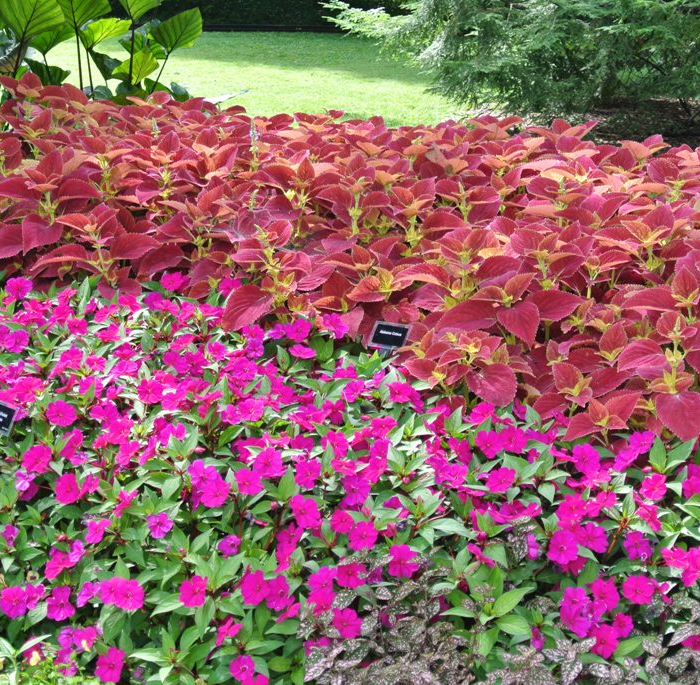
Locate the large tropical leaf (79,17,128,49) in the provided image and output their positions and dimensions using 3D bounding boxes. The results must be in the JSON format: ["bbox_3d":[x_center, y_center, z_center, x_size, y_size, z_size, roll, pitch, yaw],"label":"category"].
[{"bbox_3d":[-0.852,-1.071,6.000,0.170,0.115,0.120,-2,15,-8],"label":"large tropical leaf"}]

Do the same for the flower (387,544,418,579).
[{"bbox_3d":[0.089,0.372,2.950,0.056,0.058,0.020,2,-15,5],"label":"flower"}]

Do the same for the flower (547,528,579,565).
[{"bbox_3d":[0.422,0.405,3.450,0.062,0.070,0.026,4,-12,16],"label":"flower"}]

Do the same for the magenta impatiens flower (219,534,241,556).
[{"bbox_3d":[-0.212,0.356,3.050,0.041,0.041,0.022,3,-12,10],"label":"magenta impatiens flower"}]

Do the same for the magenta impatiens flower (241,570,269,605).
[{"bbox_3d":[-0.171,0.439,3.100,0.058,0.062,0.020,9,-19,30],"label":"magenta impatiens flower"}]

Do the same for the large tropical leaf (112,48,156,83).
[{"bbox_3d":[-0.769,-0.989,6.200,0.160,0.140,0.070,0,38,0],"label":"large tropical leaf"}]

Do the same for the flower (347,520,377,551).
[{"bbox_3d":[0.023,0.389,3.500,0.059,0.059,0.025,0,-16,0],"label":"flower"}]

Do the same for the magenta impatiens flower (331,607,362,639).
[{"bbox_3d":[-0.006,0.519,3.220,0.058,0.058,0.025,0,-17,0],"label":"magenta impatiens flower"}]

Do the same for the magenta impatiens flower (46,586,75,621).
[{"bbox_3d":[-0.550,0.496,3.300,0.052,0.063,0.028,-4,-12,-15],"label":"magenta impatiens flower"}]

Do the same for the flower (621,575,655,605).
[{"bbox_3d":[0.483,0.412,2.900,0.057,0.054,0.020,5,-27,15],"label":"flower"}]

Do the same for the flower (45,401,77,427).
[{"bbox_3d":[-0.598,0.148,3.600,0.061,0.020,0.060,-4,59,-15],"label":"flower"}]

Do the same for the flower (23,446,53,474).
[{"bbox_3d":[-0.603,0.226,3.350,0.056,0.054,0.020,2,-24,7],"label":"flower"}]

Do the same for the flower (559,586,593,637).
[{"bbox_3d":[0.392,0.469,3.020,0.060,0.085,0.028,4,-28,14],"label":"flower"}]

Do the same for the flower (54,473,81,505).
[{"bbox_3d":[-0.594,0.307,3.650,0.053,0.066,0.026,0,-11,-1],"label":"flower"}]

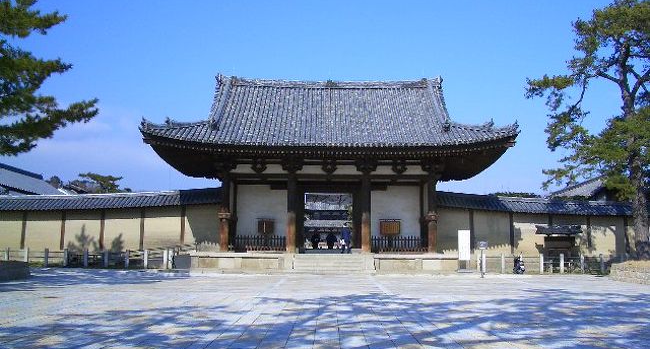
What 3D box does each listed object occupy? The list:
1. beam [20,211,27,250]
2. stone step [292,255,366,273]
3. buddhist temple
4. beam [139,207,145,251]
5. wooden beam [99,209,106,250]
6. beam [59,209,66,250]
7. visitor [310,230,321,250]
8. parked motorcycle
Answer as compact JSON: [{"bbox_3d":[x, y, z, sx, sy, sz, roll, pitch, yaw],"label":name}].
[{"bbox_3d":[-18.808,3.490,40.992,0.270,2.380,0.220,0,-6,0],"label":"beam"},{"bbox_3d":[0.336,4.742,34.794,4.100,1.020,1.400,0,-6,0],"label":"stone step"},{"bbox_3d":[0.287,-0.768,41.506,19.400,11.400,14.600,0,-6,0],"label":"buddhist temple"},{"bbox_3d":[-11.408,3.444,40.945,0.270,2.600,0.220,0,-6,0],"label":"beam"},{"bbox_3d":[-13.868,3.456,40.961,0.270,2.480,0.220,0,-6,0],"label":"wooden beam"},{"bbox_3d":[-16.368,3.488,40.975,0.270,2.470,0.220,0,-6,0],"label":"beam"},{"bbox_3d":[-0.710,4.928,49.764,0.520,1.640,0.400,0,-6,0],"label":"visitor"},{"bbox_3d":[10.666,4.863,36.116,0.660,1.160,1.750,0,-6,7],"label":"parked motorcycle"}]

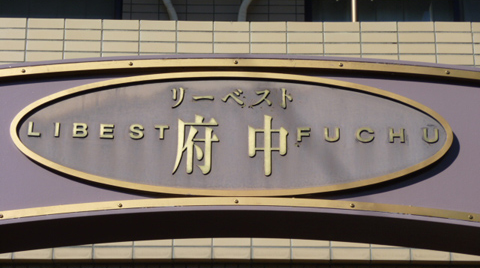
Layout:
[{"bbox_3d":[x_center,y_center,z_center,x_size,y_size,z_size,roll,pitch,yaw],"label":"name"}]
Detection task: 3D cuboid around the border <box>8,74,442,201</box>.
[{"bbox_3d":[-0.022,0.002,3.520,1.220,0.375,0.035,1,-22,-1],"label":"border"}]

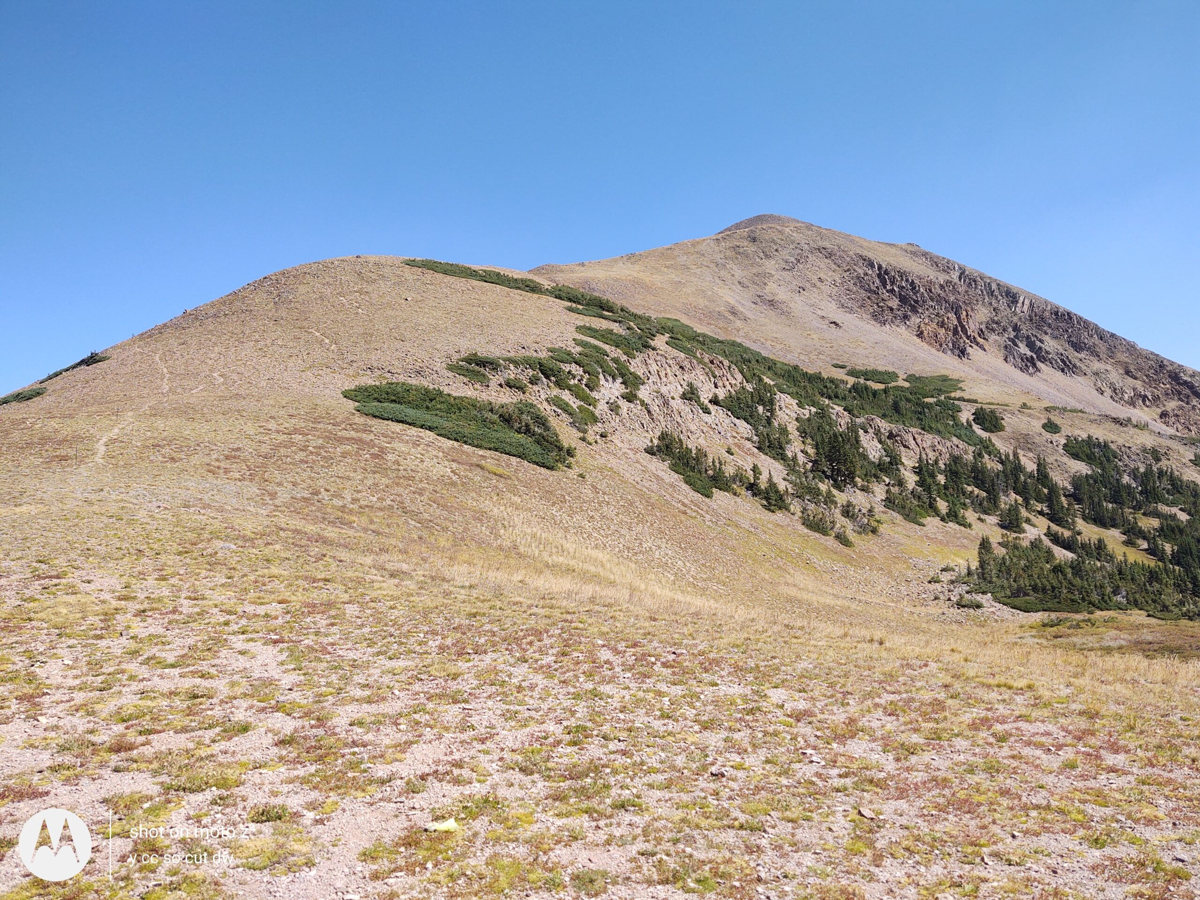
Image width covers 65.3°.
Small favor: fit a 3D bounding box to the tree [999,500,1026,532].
[{"bbox_3d":[57.292,9.180,130.000,3.587,4.547,3.408,0,0,24],"label":"tree"}]

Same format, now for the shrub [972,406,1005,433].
[{"bbox_3d":[72.654,-5.609,175.000,5.995,4.931,5.695,0,0,23],"label":"shrub"}]

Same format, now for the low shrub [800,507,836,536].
[{"bbox_3d":[24.504,7.993,105.000,3.896,3.162,3.702,0,0,13],"label":"low shrub"}]

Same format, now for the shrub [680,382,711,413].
[{"bbox_3d":[13.281,-7.292,130.000,4.082,4.168,3.878,0,0,6],"label":"shrub"}]

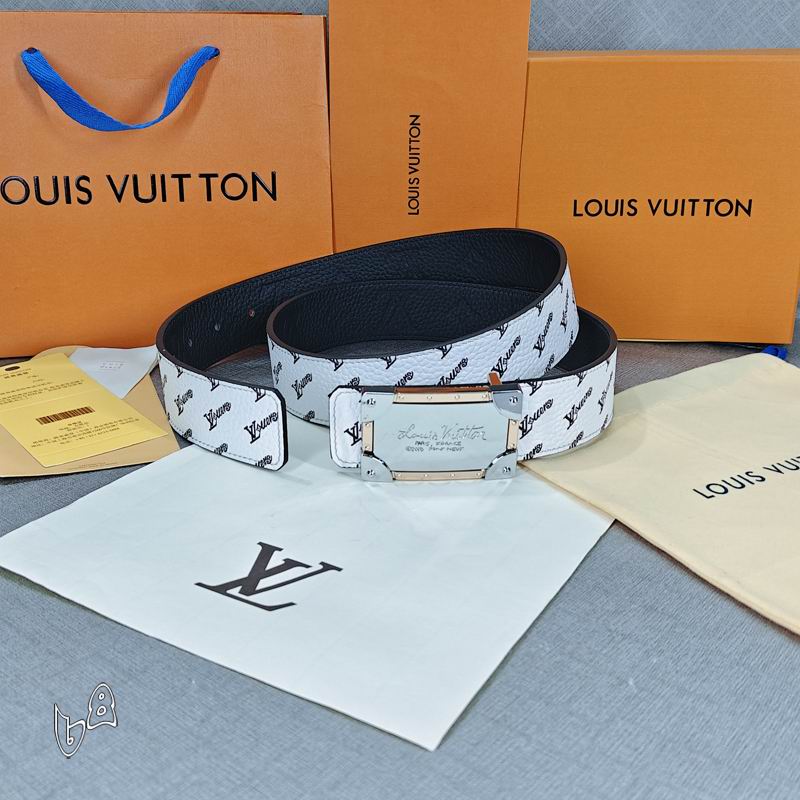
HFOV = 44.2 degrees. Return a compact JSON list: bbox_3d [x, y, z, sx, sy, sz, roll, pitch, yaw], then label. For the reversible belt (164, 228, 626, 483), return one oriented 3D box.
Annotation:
[{"bbox_3d":[-0.007,-0.041,0.539,0.247,0.076,0.216,0,23,0],"label":"reversible belt"}]

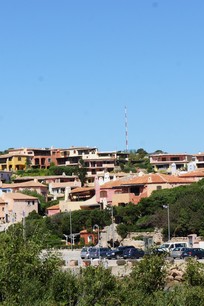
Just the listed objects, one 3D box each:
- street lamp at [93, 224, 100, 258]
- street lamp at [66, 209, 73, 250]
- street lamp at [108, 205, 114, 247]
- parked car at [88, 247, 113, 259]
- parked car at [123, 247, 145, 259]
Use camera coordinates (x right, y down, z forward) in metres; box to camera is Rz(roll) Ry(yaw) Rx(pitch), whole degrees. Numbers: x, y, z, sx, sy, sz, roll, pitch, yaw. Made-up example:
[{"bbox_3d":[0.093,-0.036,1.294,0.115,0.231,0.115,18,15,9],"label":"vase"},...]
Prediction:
[{"bbox_3d":[-0.638,11.198,131.000,0.850,4.500,0.250,-1,-4,-12],"label":"street lamp"},{"bbox_3d":[-5.474,13.142,178.000,1.000,7.200,0.350,0,-4,-22],"label":"street lamp"},{"bbox_3d":[1.479,12.321,172.000,1.000,7.200,0.350,0,-4,-22],"label":"street lamp"},{"bbox_3d":[0.132,13.194,138.000,1.700,1.500,4.100,-6,-5,44],"label":"parked car"},{"bbox_3d":[4.148,13.190,137.000,1.670,1.450,3.800,-4,-4,27],"label":"parked car"}]

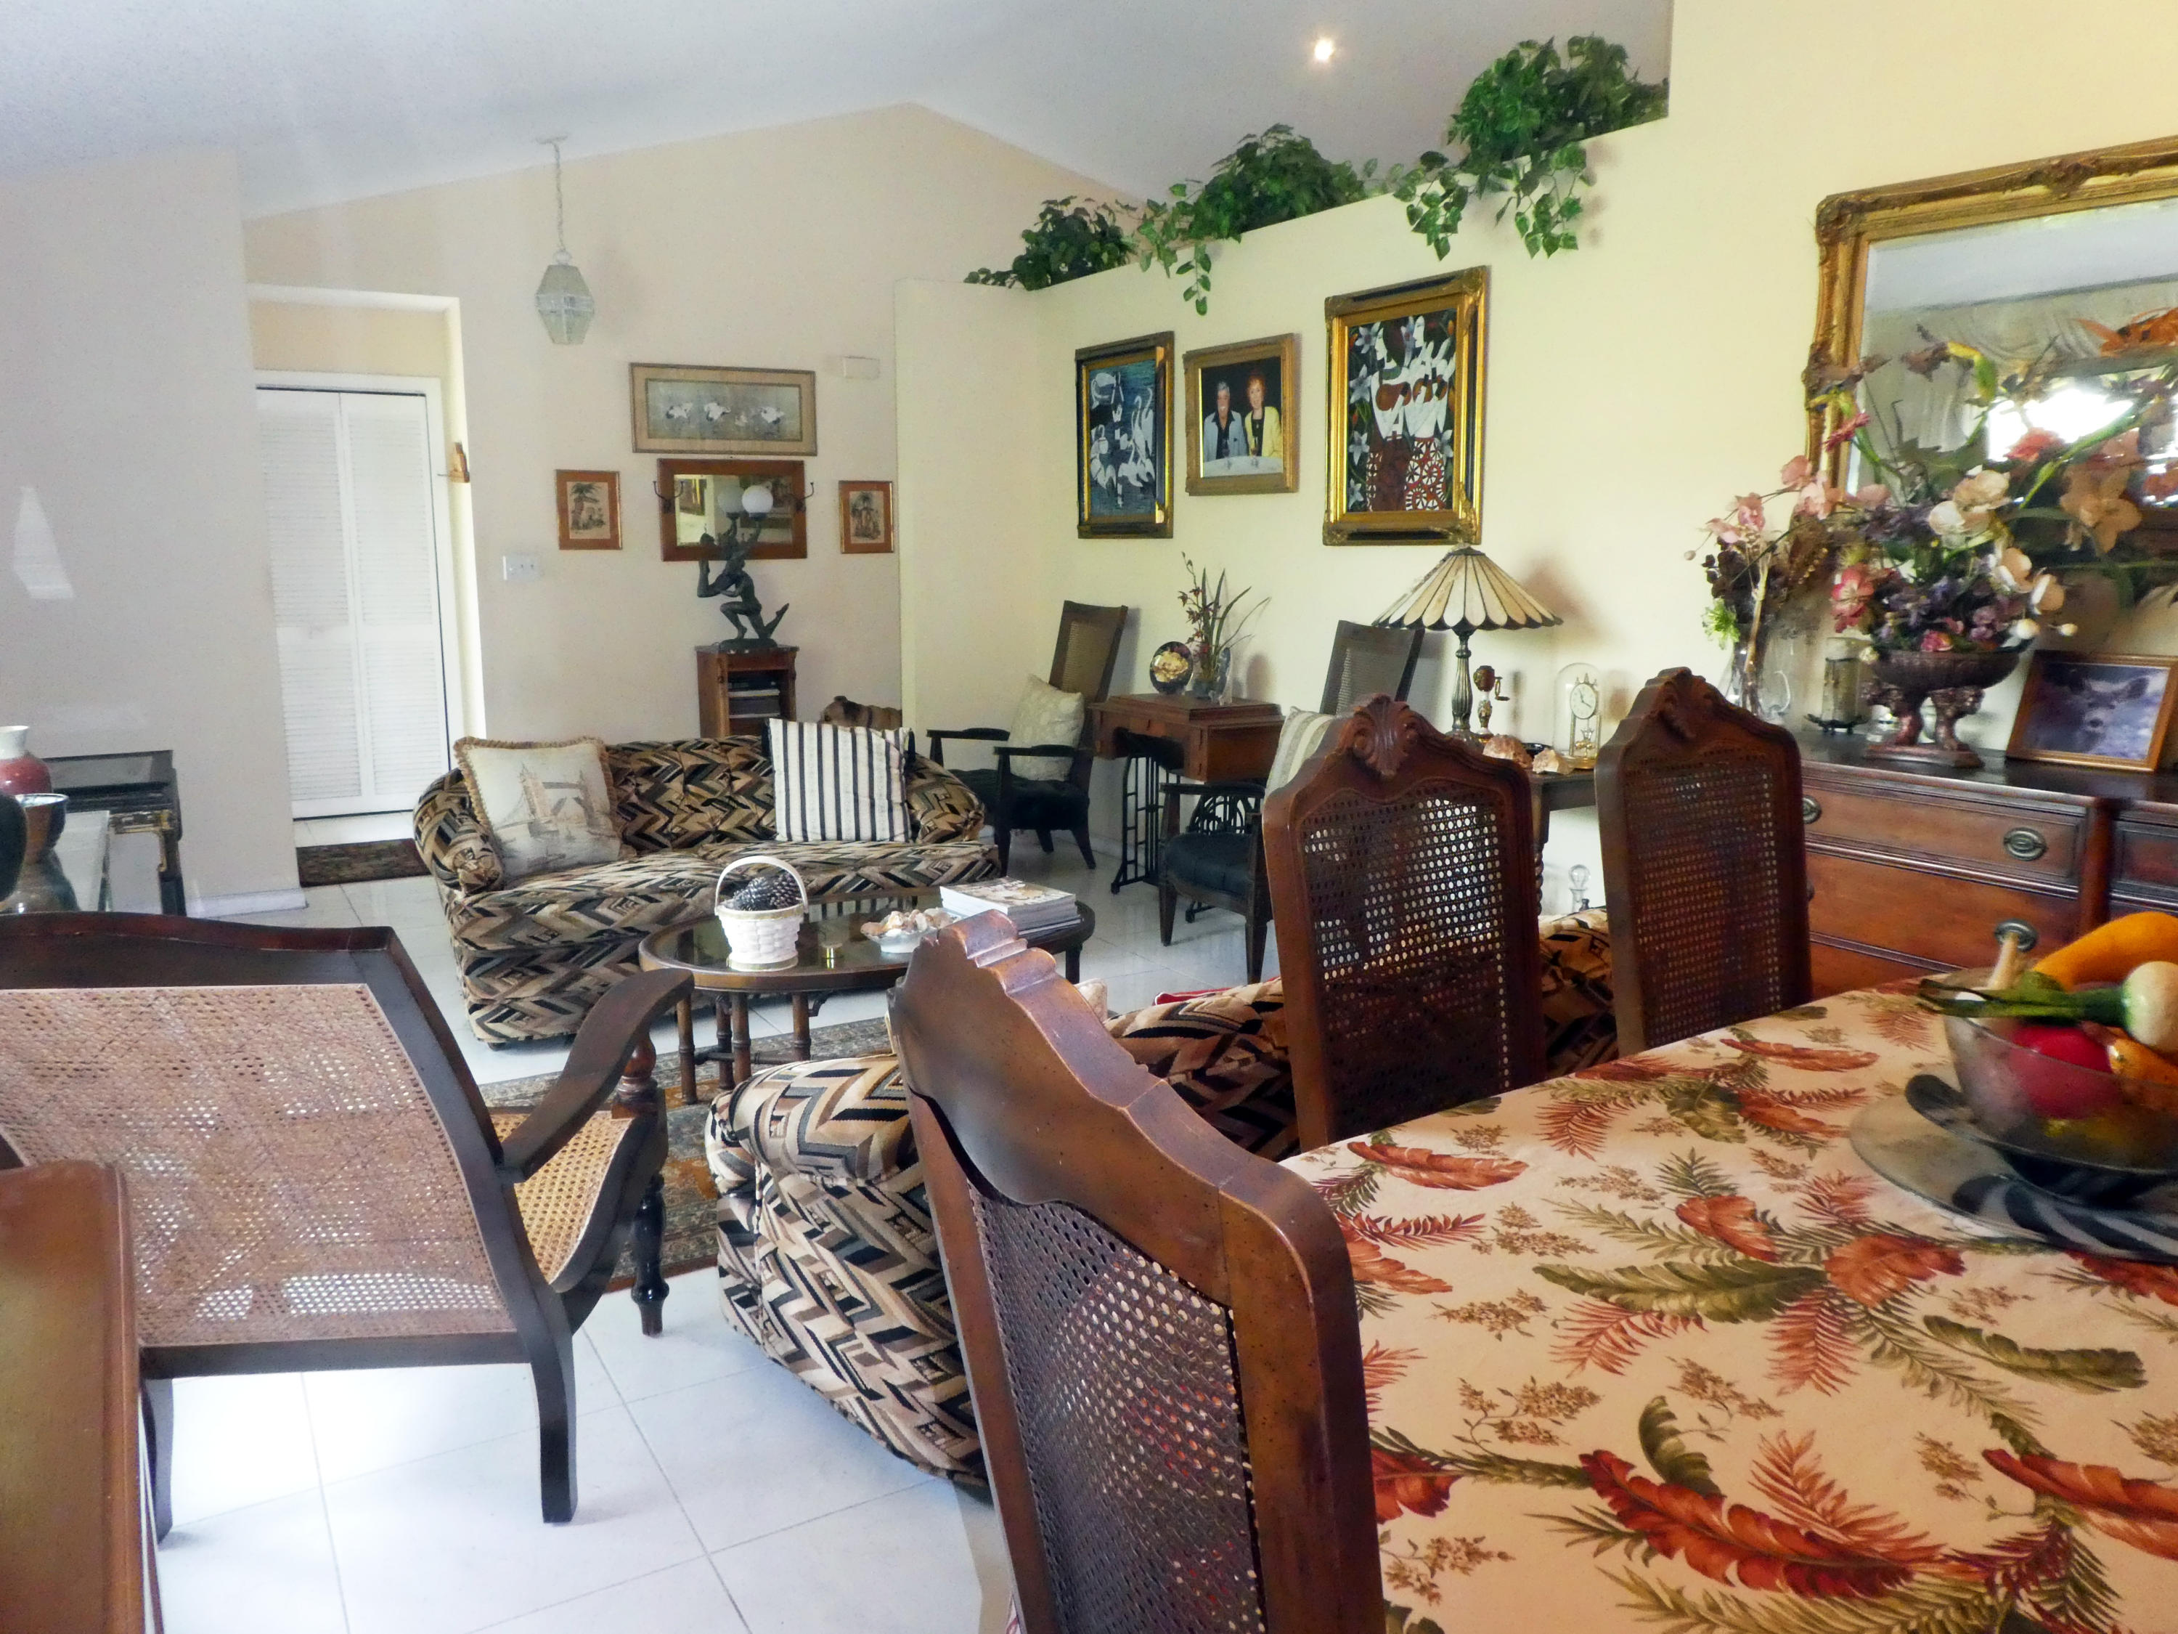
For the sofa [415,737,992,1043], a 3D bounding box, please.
[{"bbox_3d":[-1.176,0.140,4.806,1.696,0.709,0.820,-6,12,-31],"label":"sofa"}]

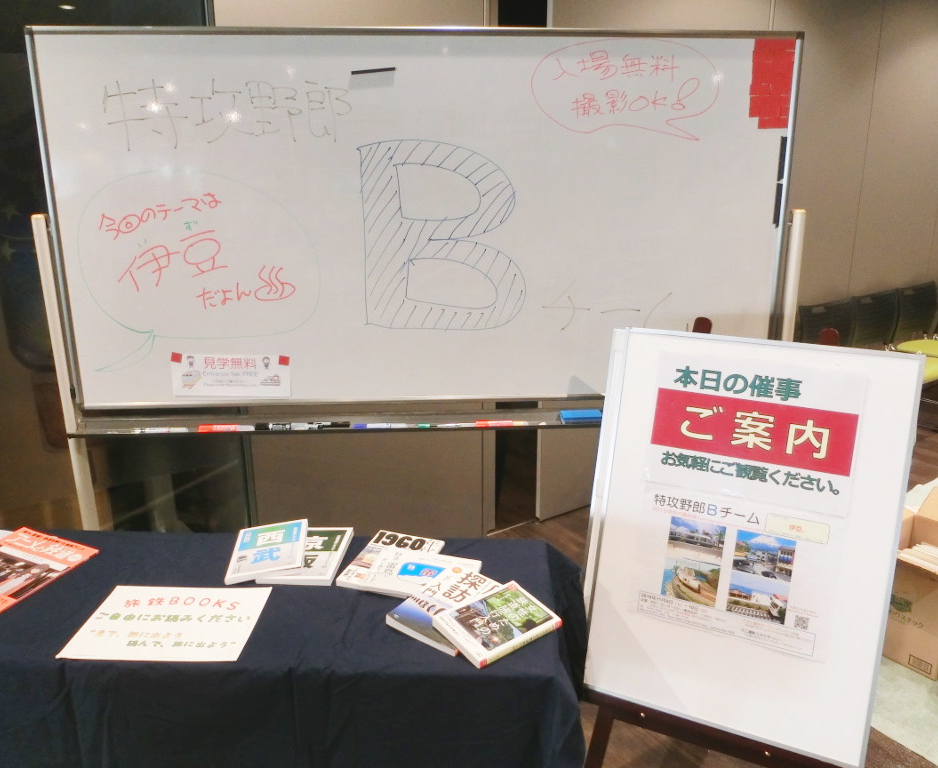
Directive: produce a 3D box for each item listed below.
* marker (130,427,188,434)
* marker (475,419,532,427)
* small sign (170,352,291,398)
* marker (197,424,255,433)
[{"bbox_3d":[-0.781,0.118,1.866,0.145,0.015,0.015,-1,15,-3],"label":"marker"},{"bbox_3d":[0.086,0.101,1.912,0.140,0.018,0.018,-1,15,-3],"label":"marker"},{"bbox_3d":[-0.607,-0.021,1.891,0.300,0.110,0.008,1,14,-4],"label":"small sign"},{"bbox_3d":[-0.614,0.113,1.875,0.143,0.019,0.019,-1,15,-3],"label":"marker"}]

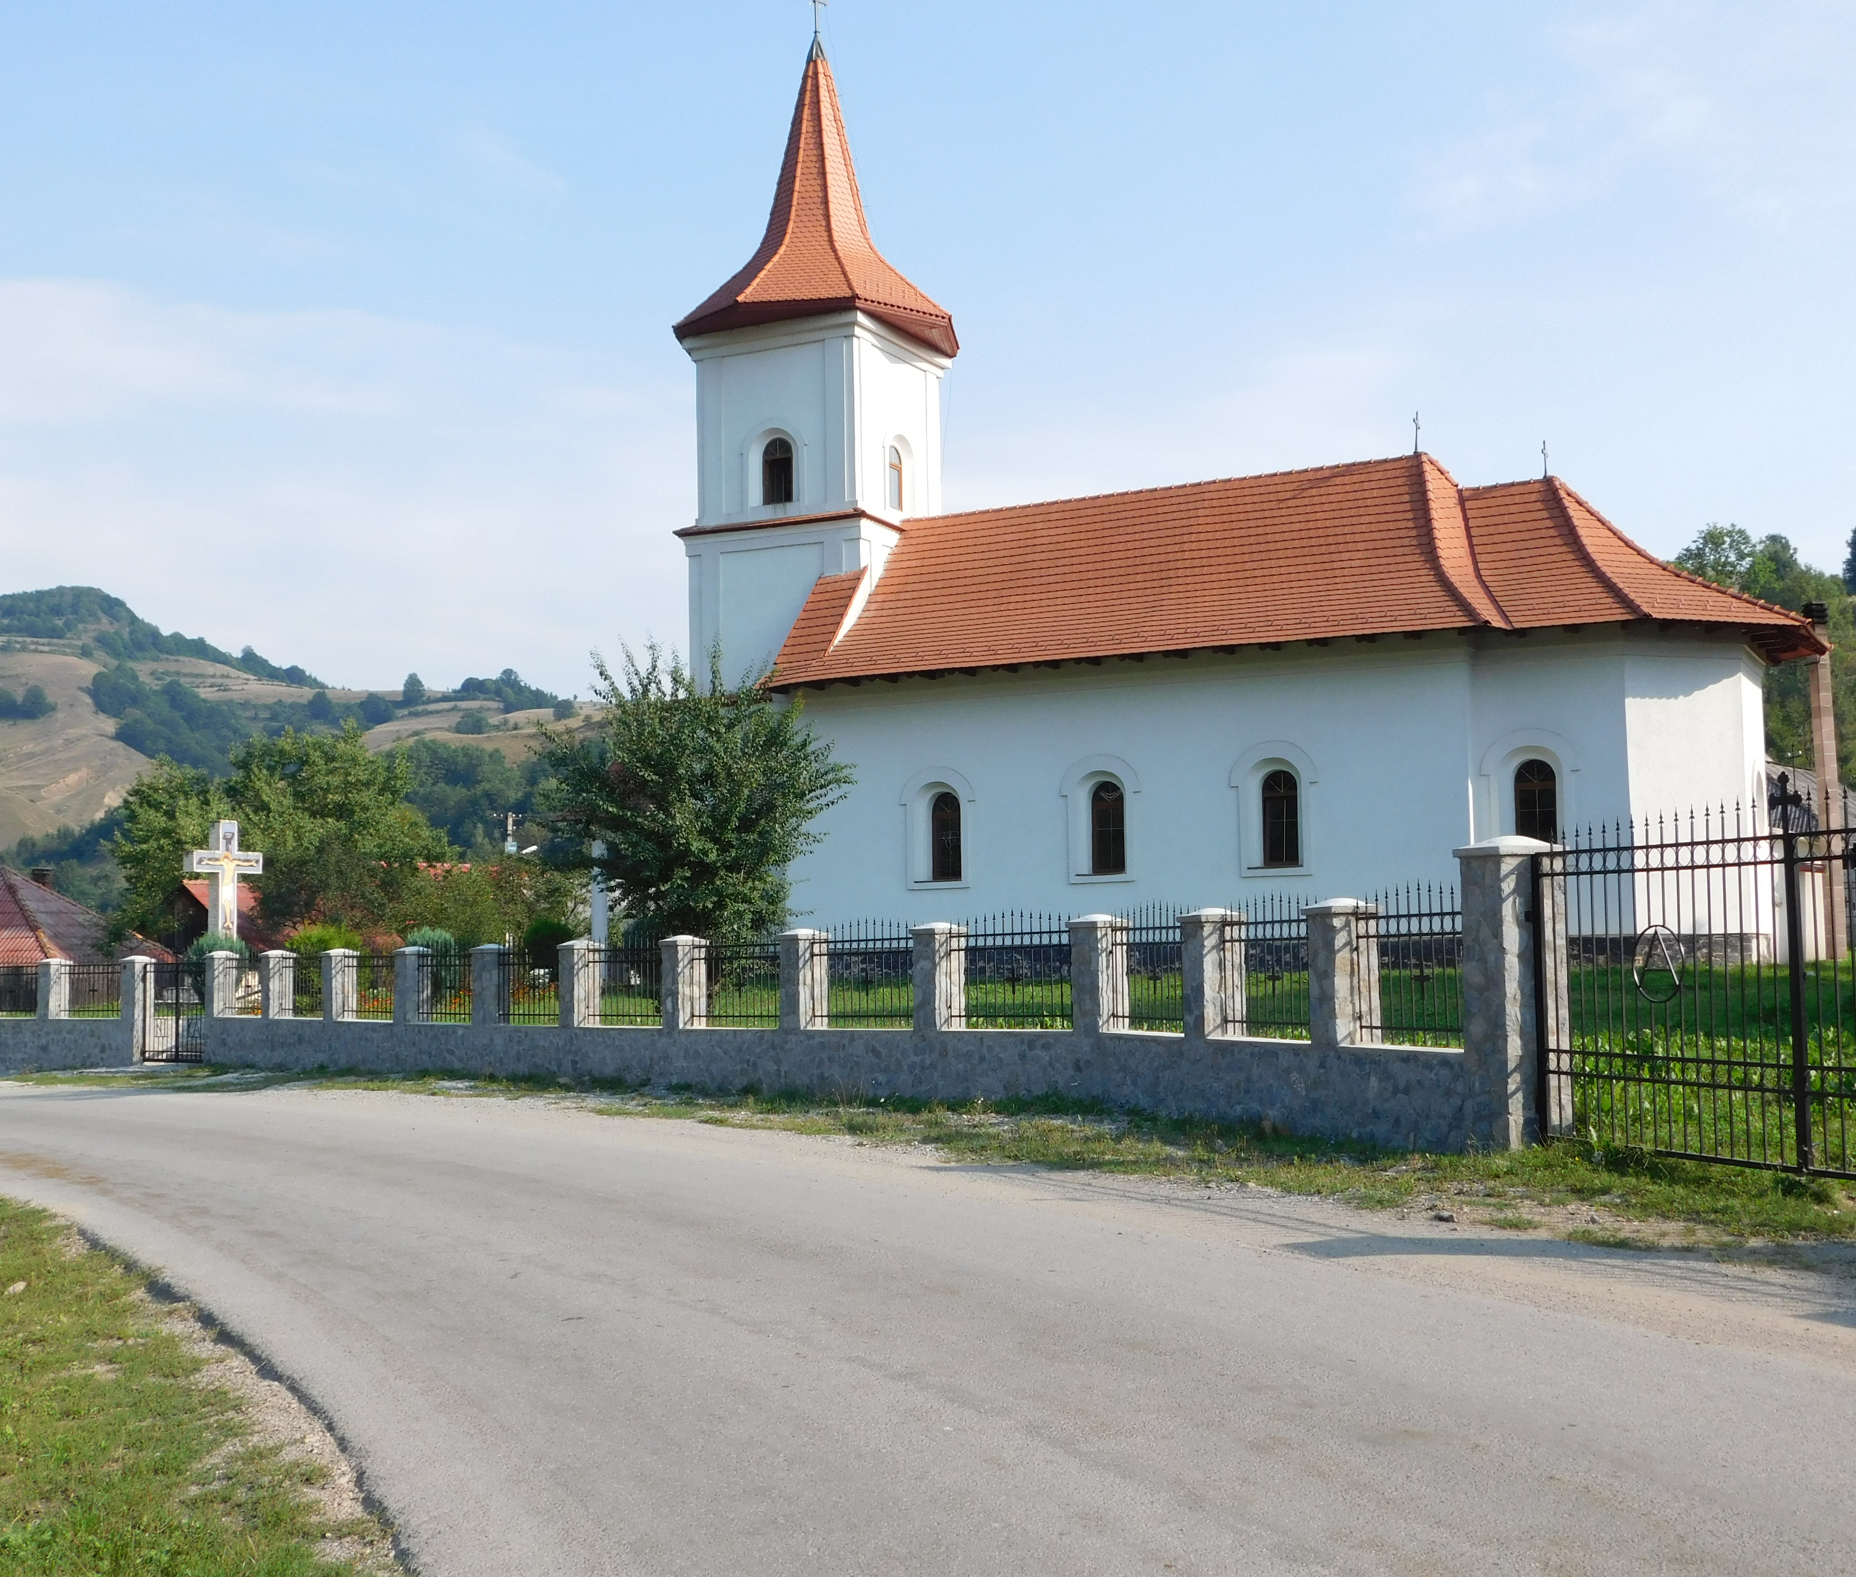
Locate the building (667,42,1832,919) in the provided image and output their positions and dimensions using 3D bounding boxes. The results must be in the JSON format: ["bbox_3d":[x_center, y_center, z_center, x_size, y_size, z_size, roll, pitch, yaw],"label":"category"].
[{"bbox_3d":[5.253,-7.057,46.253,23.948,22.018,8.411,-3,-6,28],"label":"building"}]

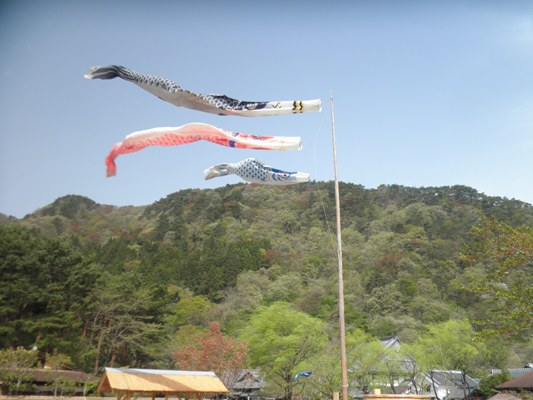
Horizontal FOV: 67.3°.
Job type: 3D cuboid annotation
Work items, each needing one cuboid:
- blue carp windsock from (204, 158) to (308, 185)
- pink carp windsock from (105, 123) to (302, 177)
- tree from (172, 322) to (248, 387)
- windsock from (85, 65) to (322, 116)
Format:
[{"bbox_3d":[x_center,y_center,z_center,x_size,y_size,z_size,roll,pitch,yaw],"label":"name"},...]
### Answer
[{"bbox_3d":[-0.303,-0.960,13.488,3.495,0.950,0.750,-1,-27,4],"label":"blue carp windsock"},{"bbox_3d":[-2.211,-1.808,14.054,6.802,1.750,1.000,-1,-27,4],"label":"pink carp windsock"},{"bbox_3d":[-3.547,11.247,25.658,4.800,6.589,4.800,2,-27,0],"label":"tree"},{"bbox_3d":[-2.421,-4.209,15.389,8.953,1.700,1.000,-1,-27,4],"label":"windsock"}]

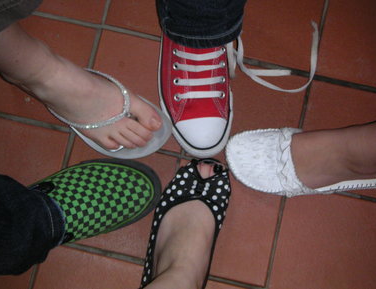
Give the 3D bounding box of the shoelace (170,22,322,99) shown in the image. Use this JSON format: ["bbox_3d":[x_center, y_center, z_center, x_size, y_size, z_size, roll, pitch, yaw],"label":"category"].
[{"bbox_3d":[0.086,-0.125,1.109,0.214,0.090,0.123,-1,80,-1],"label":"shoelace"}]

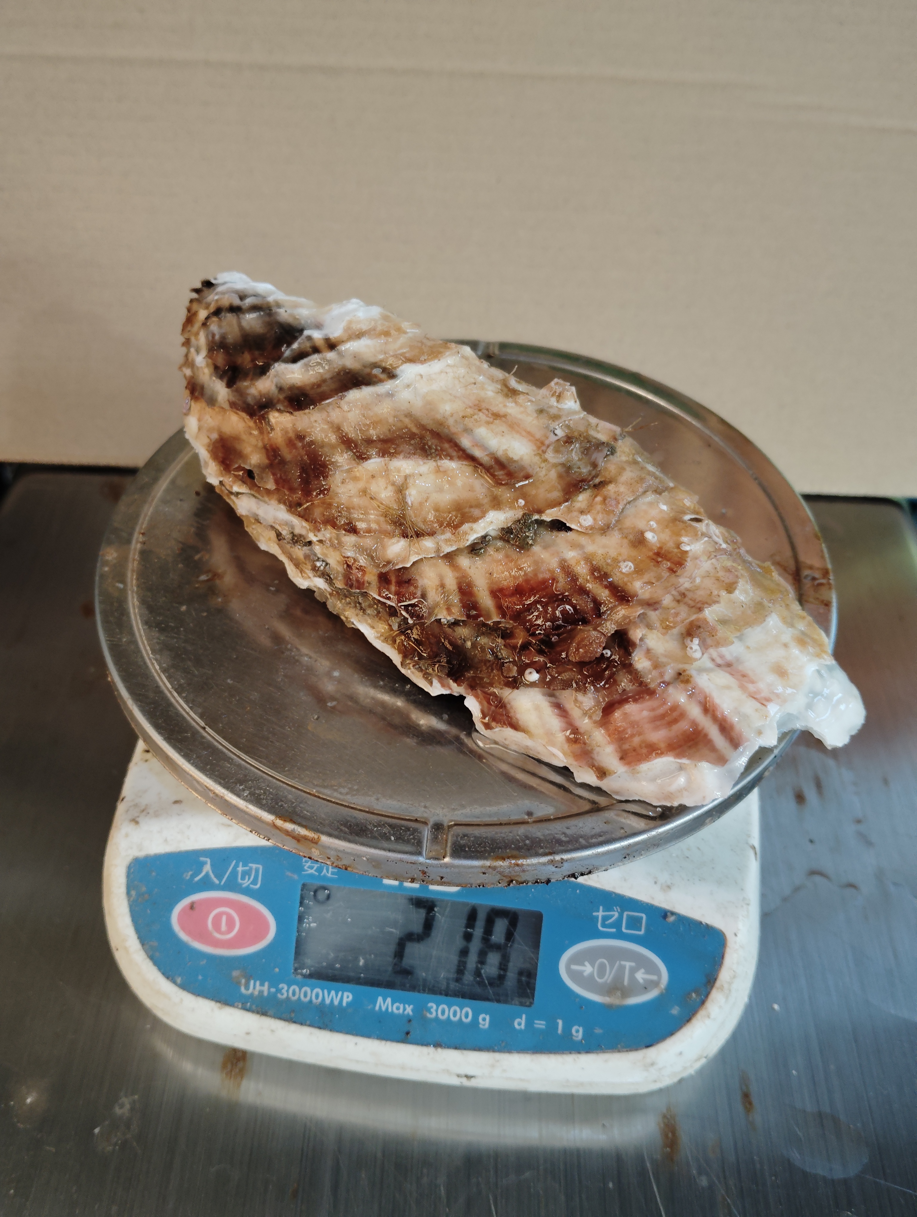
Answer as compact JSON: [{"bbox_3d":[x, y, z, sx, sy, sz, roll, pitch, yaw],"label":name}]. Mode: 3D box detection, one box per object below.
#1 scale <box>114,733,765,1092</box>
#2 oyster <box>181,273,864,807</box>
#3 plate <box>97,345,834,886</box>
[{"bbox_3d":[0.000,0.017,0.253,0.133,0.045,0.180,6,47,3],"label":"scale"},{"bbox_3d":[0.001,-0.024,0.222,0.074,0.036,0.167,-35,57,-29],"label":"oyster"},{"bbox_3d":[0.002,-0.014,0.242,0.169,0.009,0.169,1,47,-1],"label":"plate"}]

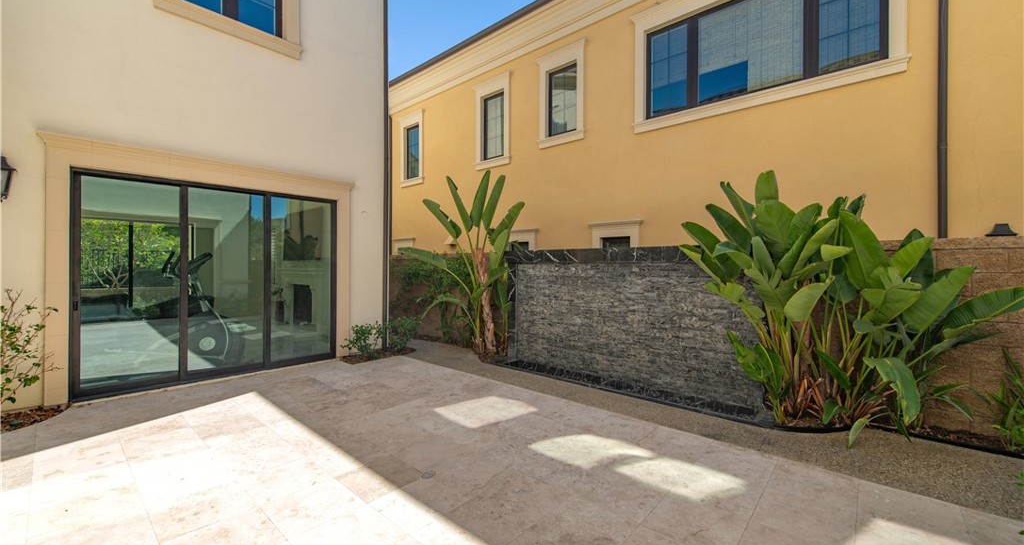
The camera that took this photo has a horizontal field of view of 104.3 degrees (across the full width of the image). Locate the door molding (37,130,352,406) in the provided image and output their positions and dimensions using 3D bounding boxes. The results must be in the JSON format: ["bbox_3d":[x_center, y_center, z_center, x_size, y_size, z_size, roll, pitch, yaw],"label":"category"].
[{"bbox_3d":[-3.668,-0.027,5.248,0.190,2.795,3.330,1,1,41],"label":"door molding"}]

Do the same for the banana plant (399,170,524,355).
[{"bbox_3d":[-0.842,-0.161,6.491,1.850,3.020,1.430,1,1,41],"label":"banana plant"}]

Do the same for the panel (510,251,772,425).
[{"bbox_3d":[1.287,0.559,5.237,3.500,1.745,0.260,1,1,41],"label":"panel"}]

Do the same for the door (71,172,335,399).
[{"bbox_3d":[-3.721,0.120,5.258,0.120,2.480,2.822,1,1,41],"label":"door"}]

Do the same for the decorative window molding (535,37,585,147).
[{"bbox_3d":[1.039,-3.731,8.473,1.214,2.005,0.140,1,1,41],"label":"decorative window molding"}]

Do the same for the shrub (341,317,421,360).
[{"bbox_3d":[-2.168,1.065,6.609,0.580,0.610,1.200,1,1,41],"label":"shrub"}]

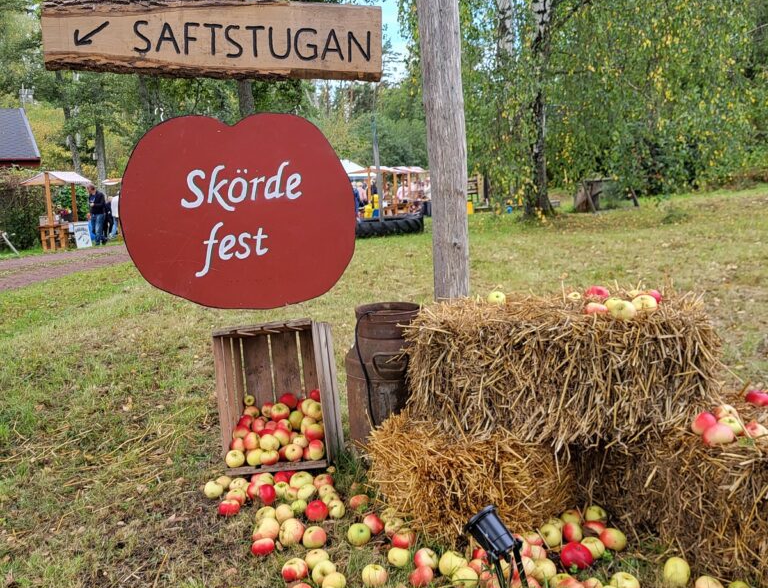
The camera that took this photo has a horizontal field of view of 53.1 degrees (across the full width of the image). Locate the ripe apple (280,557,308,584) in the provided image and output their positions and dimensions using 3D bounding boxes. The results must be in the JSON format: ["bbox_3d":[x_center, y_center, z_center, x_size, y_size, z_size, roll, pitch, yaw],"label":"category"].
[{"bbox_3d":[-0.285,0.882,2.453,0.078,0.073,0.078,-3,9,0],"label":"ripe apple"}]

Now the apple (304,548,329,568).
[{"bbox_3d":[-0.209,0.825,2.399,0.070,0.063,0.070,0,9,0],"label":"apple"}]

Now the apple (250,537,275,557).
[{"bbox_3d":[-0.393,0.825,2.508,0.069,0.062,0.069,0,9,0],"label":"apple"}]

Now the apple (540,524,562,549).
[{"bbox_3d":[0.520,0.753,2.389,0.070,0.069,0.070,-2,8,0],"label":"apple"}]

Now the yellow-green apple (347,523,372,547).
[{"bbox_3d":[-0.078,0.764,2.443,0.073,0.070,0.073,-2,8,0],"label":"yellow-green apple"}]

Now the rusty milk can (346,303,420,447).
[{"bbox_3d":[0.022,0.361,3.331,0.386,0.631,0.386,-2,8,0],"label":"rusty milk can"}]

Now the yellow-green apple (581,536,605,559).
[{"bbox_3d":[0.642,0.781,2.362,0.069,0.063,0.069,0,9,0],"label":"yellow-green apple"}]

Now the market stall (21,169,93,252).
[{"bbox_3d":[-9.226,-2.353,21.800,1.220,2.200,1.950,-2,9,2],"label":"market stall"}]

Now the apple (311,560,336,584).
[{"bbox_3d":[-0.192,0.897,2.482,0.075,0.070,0.075,-3,9,0],"label":"apple"}]

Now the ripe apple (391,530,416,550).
[{"bbox_3d":[0.066,0.814,2.551,0.075,0.065,0.075,-1,9,0],"label":"ripe apple"}]

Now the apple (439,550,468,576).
[{"bbox_3d":[0.211,0.831,2.371,0.081,0.075,0.081,-3,9,0],"label":"apple"}]

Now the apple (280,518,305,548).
[{"bbox_3d":[-0.292,0.756,2.438,0.079,0.071,0.079,0,9,0],"label":"apple"}]

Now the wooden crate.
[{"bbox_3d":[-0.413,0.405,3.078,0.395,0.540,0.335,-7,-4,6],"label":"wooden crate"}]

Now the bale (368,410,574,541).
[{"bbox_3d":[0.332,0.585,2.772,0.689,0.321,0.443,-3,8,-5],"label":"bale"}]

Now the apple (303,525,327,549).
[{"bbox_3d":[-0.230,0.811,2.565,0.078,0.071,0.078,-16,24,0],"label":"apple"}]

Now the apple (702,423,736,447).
[{"bbox_3d":[0.906,0.382,2.080,0.082,0.070,0.082,-1,9,0],"label":"apple"}]

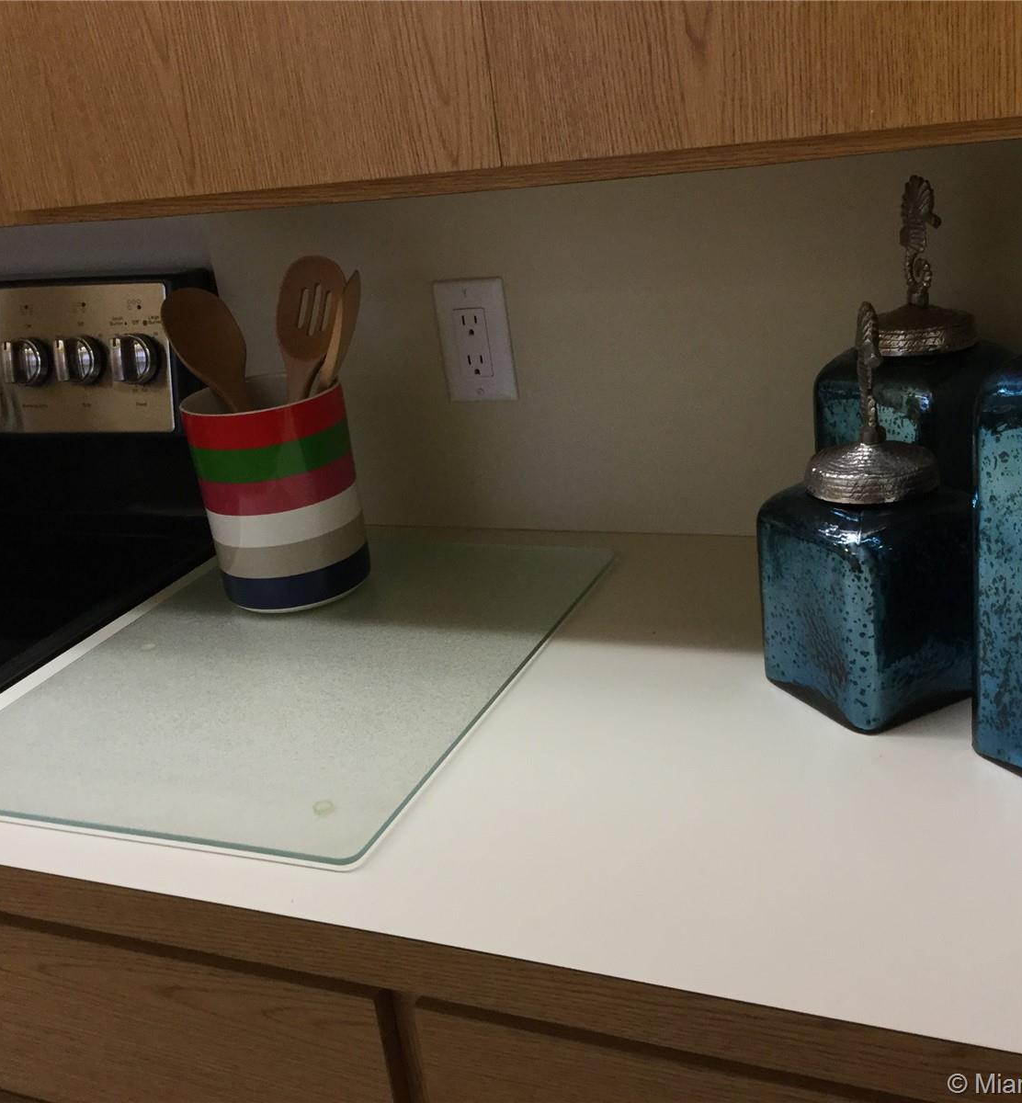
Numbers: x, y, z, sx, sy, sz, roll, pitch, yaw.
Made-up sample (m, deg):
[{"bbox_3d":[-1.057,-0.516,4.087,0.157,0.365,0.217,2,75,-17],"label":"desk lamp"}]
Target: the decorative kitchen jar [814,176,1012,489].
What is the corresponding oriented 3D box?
[{"bbox_3d":[0.314,-0.122,1.016,0.118,0.327,0.118,-19,23,-27],"label":"decorative kitchen jar"}]

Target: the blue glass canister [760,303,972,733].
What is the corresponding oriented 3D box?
[{"bbox_3d":[0.242,-0.032,0.884,0.117,0.271,0.117,-16,22,-21],"label":"blue glass canister"}]

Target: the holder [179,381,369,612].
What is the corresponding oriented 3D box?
[{"bbox_3d":[-0.209,-0.056,1.200,0.144,0.183,0.144,2,23,24],"label":"holder"}]

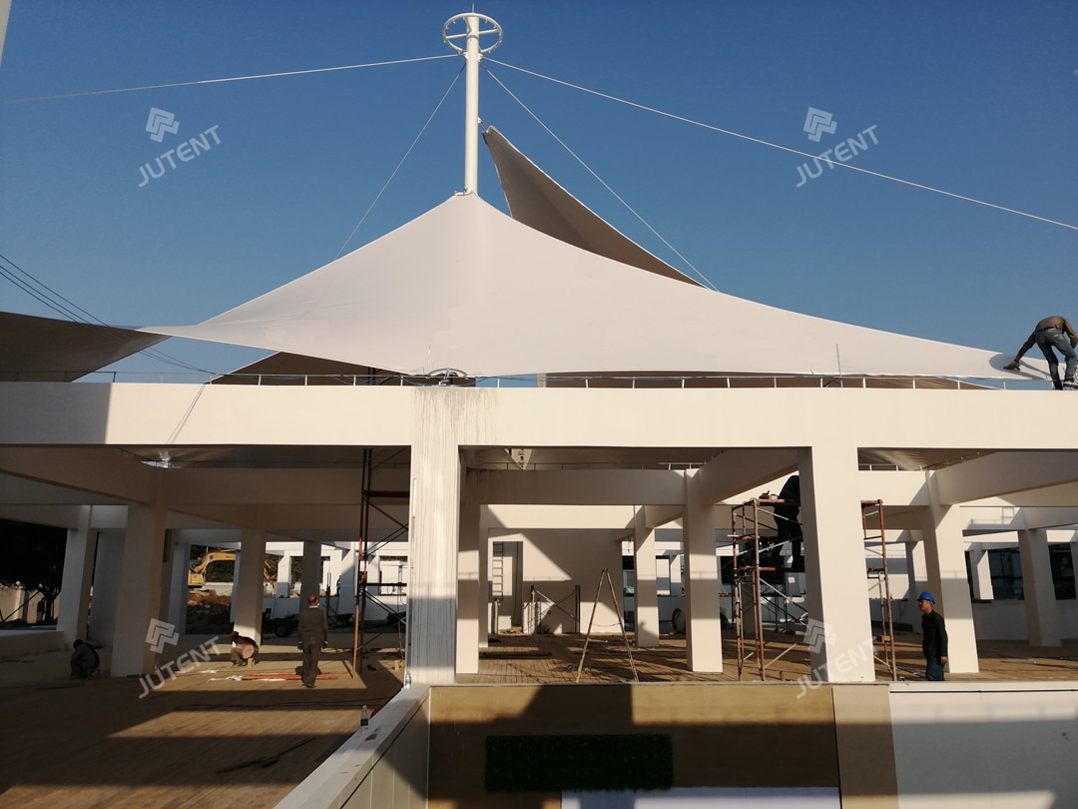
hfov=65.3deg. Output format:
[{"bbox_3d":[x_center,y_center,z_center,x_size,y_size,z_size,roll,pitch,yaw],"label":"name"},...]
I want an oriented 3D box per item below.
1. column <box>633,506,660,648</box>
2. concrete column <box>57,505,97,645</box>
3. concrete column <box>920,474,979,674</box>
[{"bbox_3d":[3.389,5.430,26.783,0.618,4.369,0.618,0,-12,-2],"label":"column"},{"bbox_3d":[-14.291,5.283,26.066,0.614,4.378,0.614,0,-12,-2],"label":"concrete column"},{"bbox_3d":[9.274,3.767,19.119,0.618,4.369,0.618,0,-12,-2],"label":"concrete column"}]

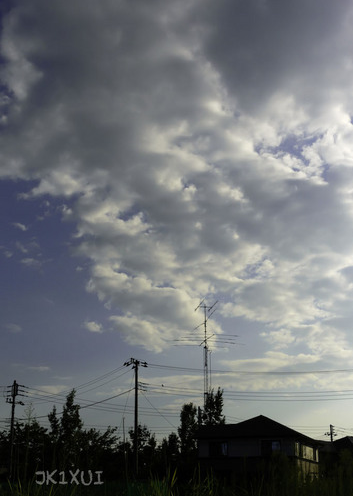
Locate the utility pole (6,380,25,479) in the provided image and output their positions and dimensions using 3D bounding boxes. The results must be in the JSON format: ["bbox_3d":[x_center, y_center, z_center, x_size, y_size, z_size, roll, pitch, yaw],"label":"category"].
[{"bbox_3d":[-17.077,19.860,75.181,1.850,12.000,0.900,0,-18,0],"label":"utility pole"}]

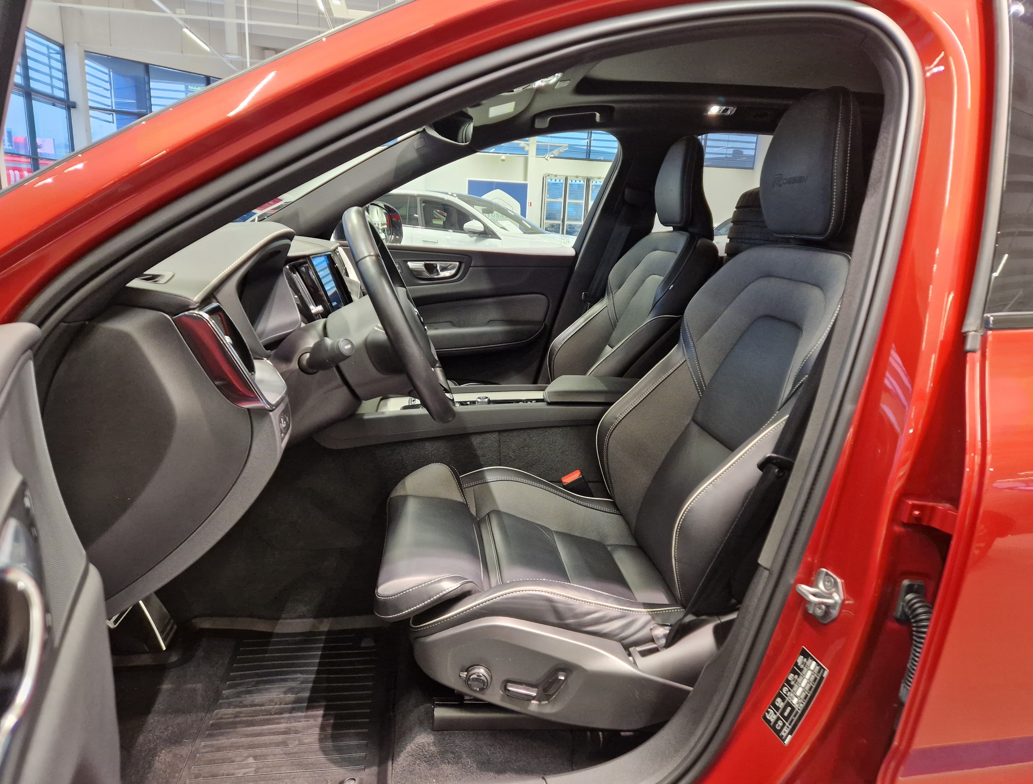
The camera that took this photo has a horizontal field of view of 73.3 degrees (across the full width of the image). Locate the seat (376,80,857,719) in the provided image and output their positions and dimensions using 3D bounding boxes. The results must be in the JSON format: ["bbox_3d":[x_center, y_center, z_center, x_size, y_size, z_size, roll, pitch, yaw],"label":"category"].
[{"bbox_3d":[0.171,-0.025,1.198,0.820,0.990,0.560,1,13,-8],"label":"seat"}]

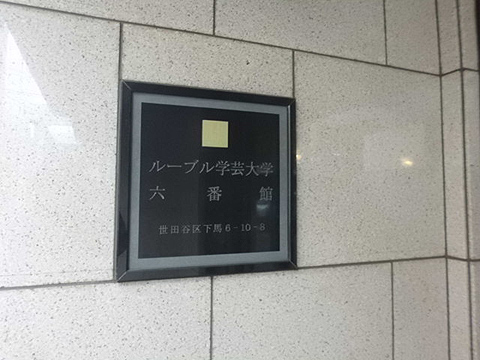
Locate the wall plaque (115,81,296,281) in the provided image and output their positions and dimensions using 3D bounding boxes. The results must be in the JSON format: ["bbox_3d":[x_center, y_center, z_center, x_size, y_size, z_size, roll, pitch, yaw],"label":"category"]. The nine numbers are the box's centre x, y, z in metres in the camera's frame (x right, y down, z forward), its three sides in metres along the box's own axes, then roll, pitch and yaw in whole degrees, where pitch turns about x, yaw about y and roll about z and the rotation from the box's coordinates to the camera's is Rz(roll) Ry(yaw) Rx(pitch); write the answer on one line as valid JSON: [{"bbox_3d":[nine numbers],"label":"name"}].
[{"bbox_3d":[-0.063,0.004,0.940,0.478,0.481,0.025,1,-4,-21],"label":"wall plaque"}]

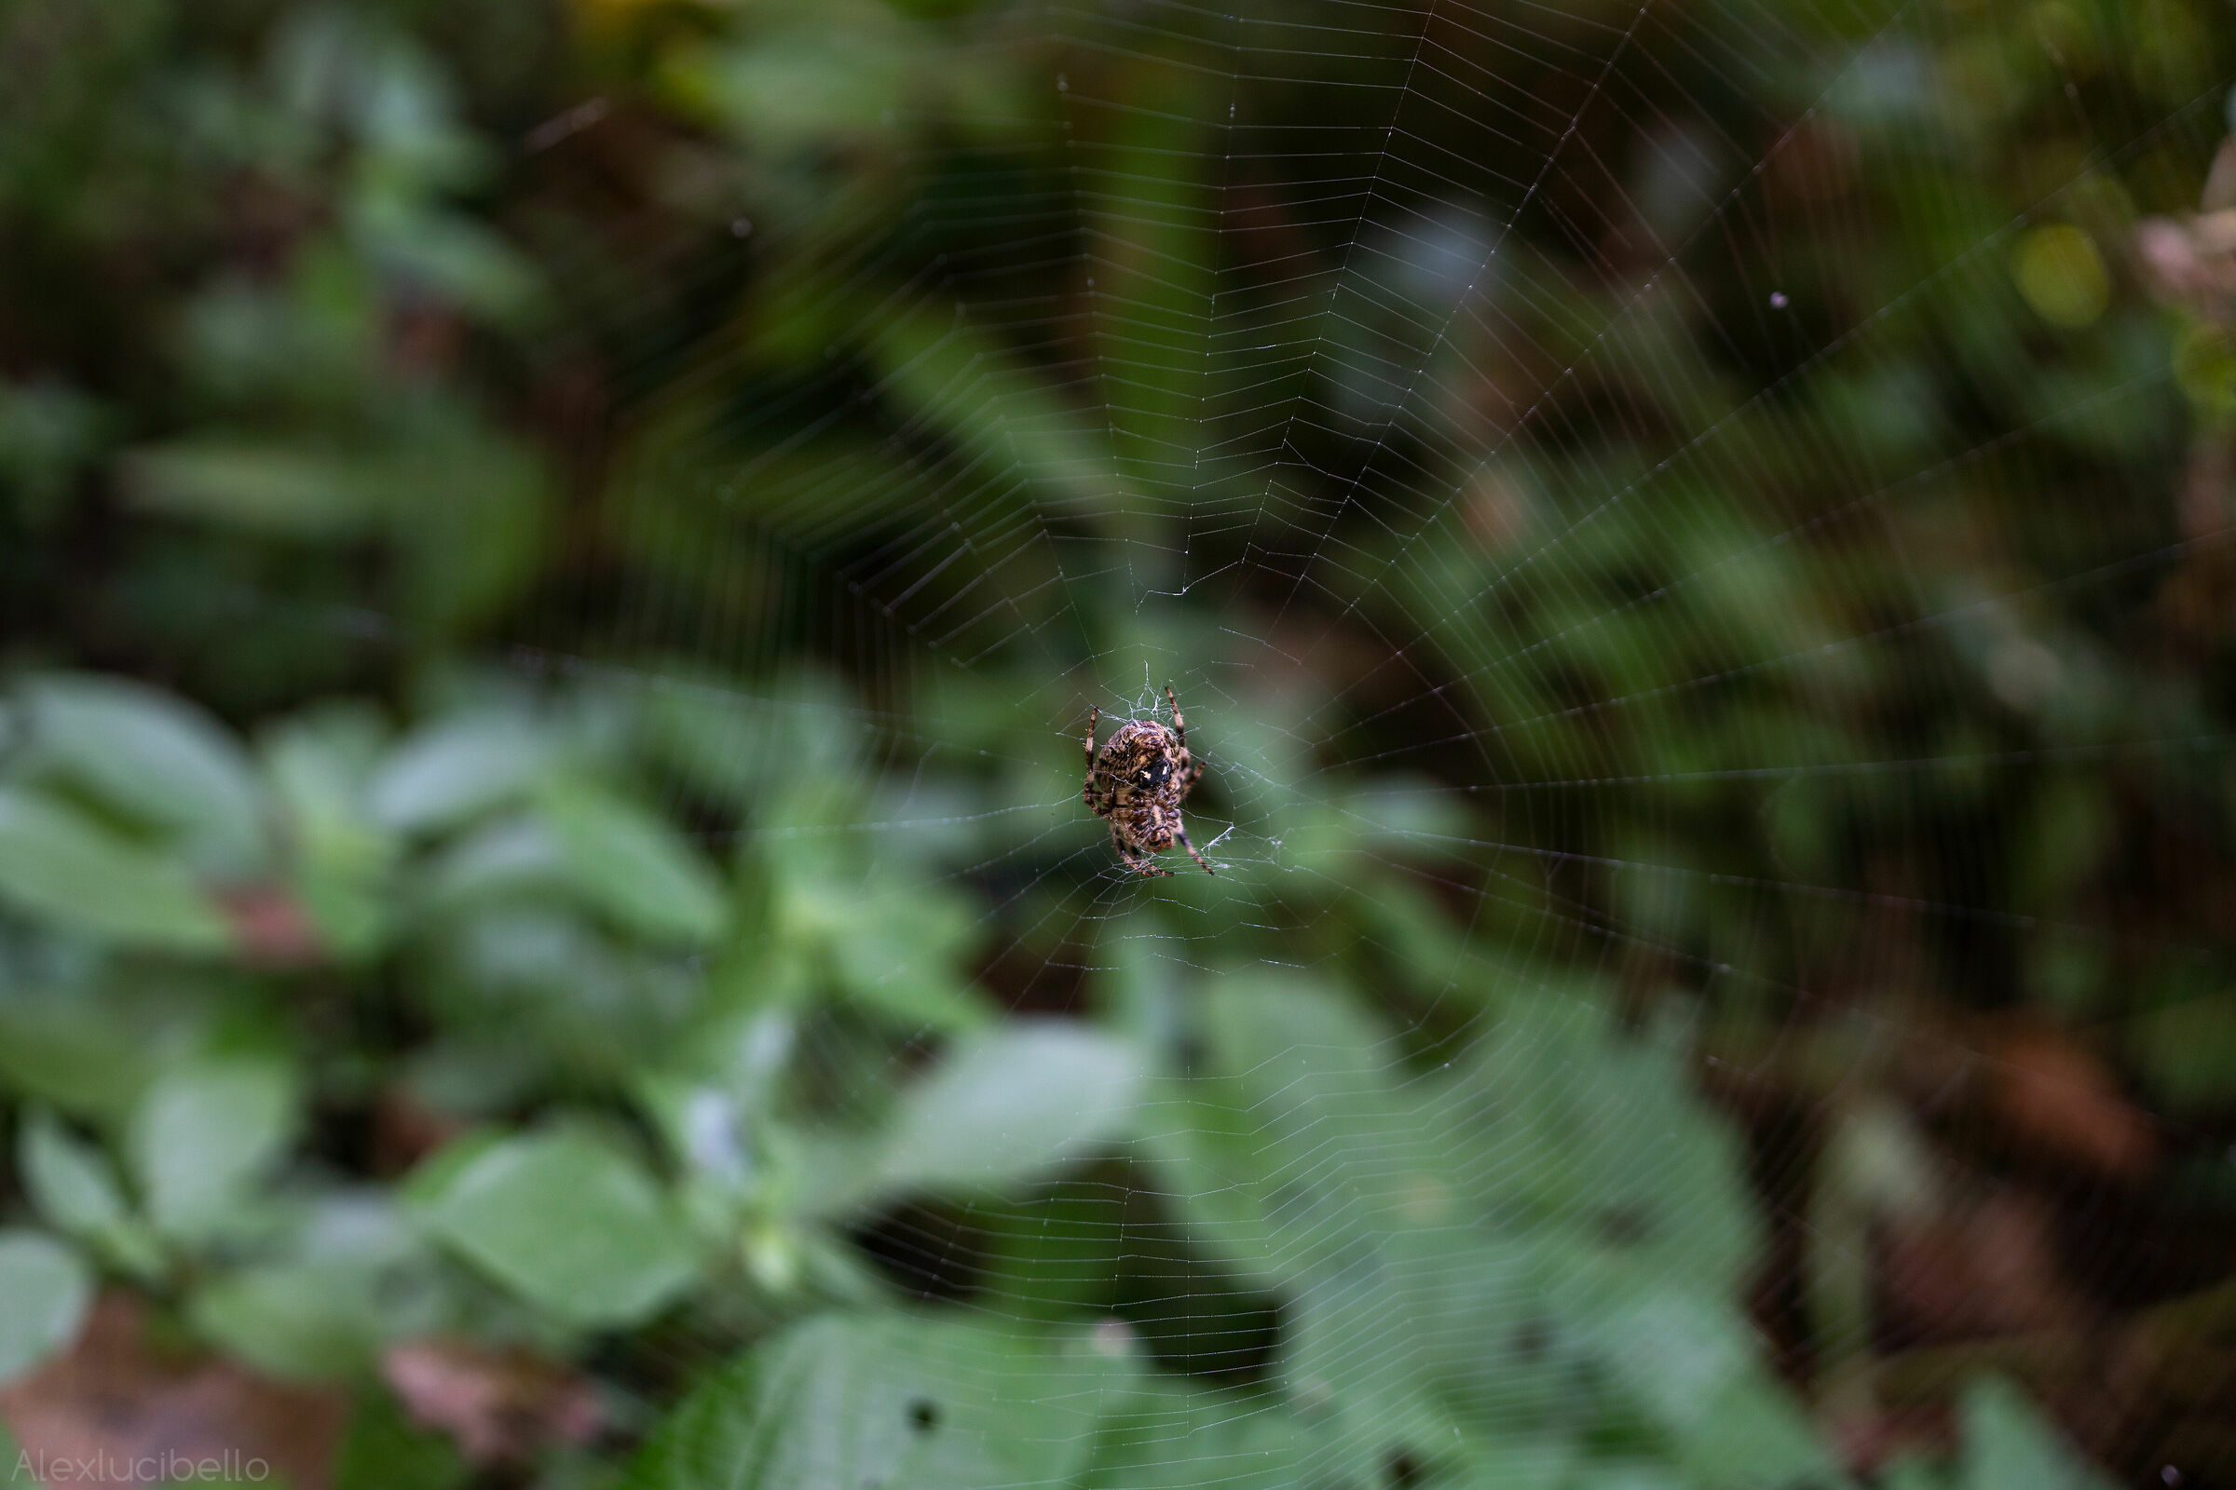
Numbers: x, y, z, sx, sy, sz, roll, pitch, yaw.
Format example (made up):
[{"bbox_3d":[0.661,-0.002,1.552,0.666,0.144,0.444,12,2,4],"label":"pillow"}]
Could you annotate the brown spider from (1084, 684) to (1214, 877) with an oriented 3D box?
[{"bbox_3d":[0.004,0.005,0.240,0.017,0.026,0.012,-7,2,-14],"label":"brown spider"}]

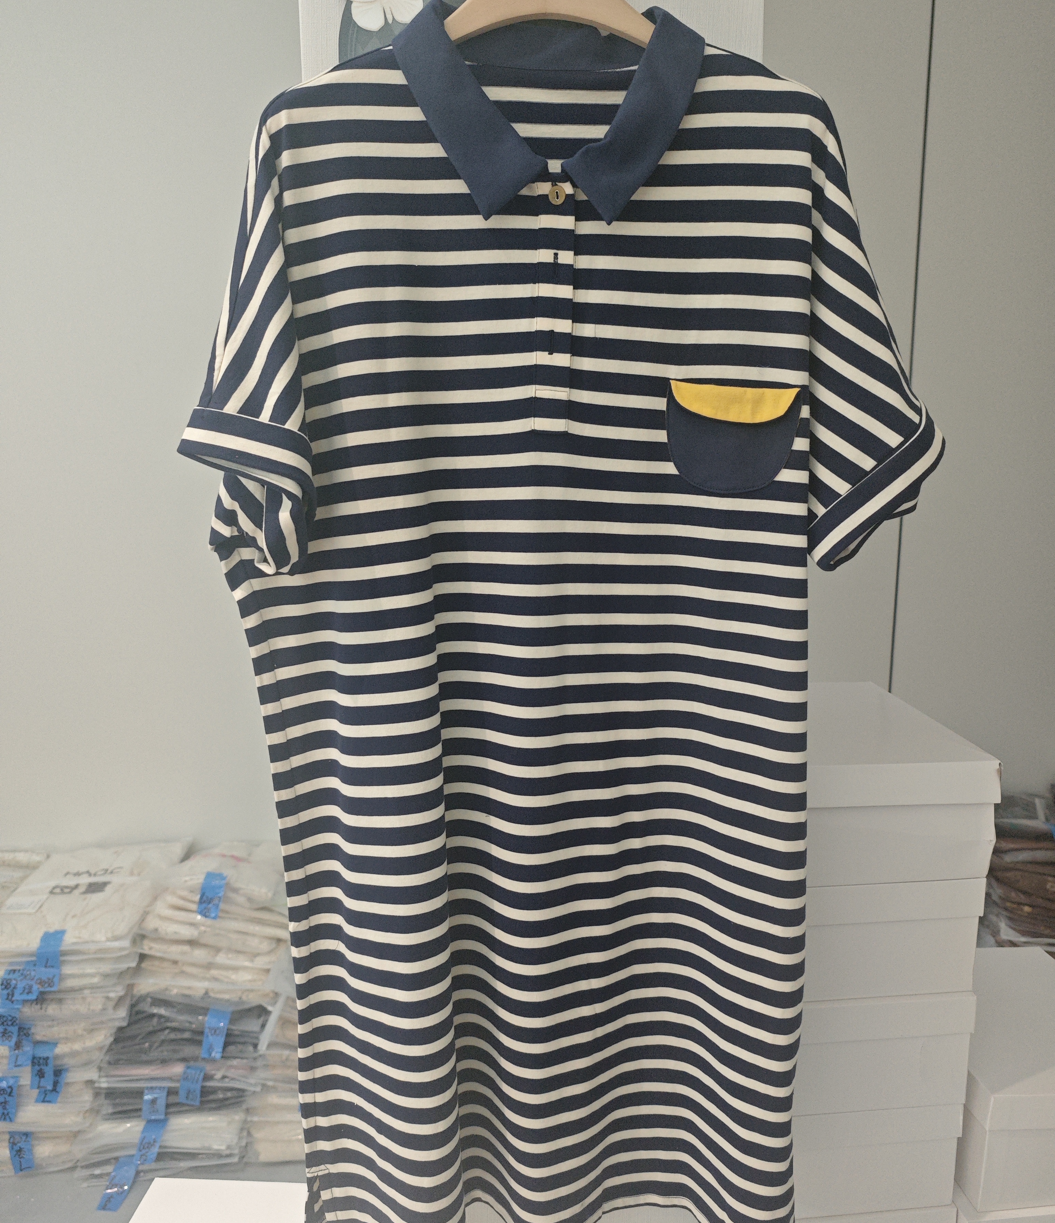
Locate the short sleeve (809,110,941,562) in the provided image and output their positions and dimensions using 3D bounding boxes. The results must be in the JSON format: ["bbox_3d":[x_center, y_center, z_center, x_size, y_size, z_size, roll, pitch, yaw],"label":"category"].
[{"bbox_3d":[0.278,-0.218,0.745,0.107,0.355,0.120,-1,10,0],"label":"short sleeve"}]

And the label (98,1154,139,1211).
[{"bbox_3d":[-0.558,0.777,1.270,0.026,0.069,0.008,22,-20,0],"label":"label"}]

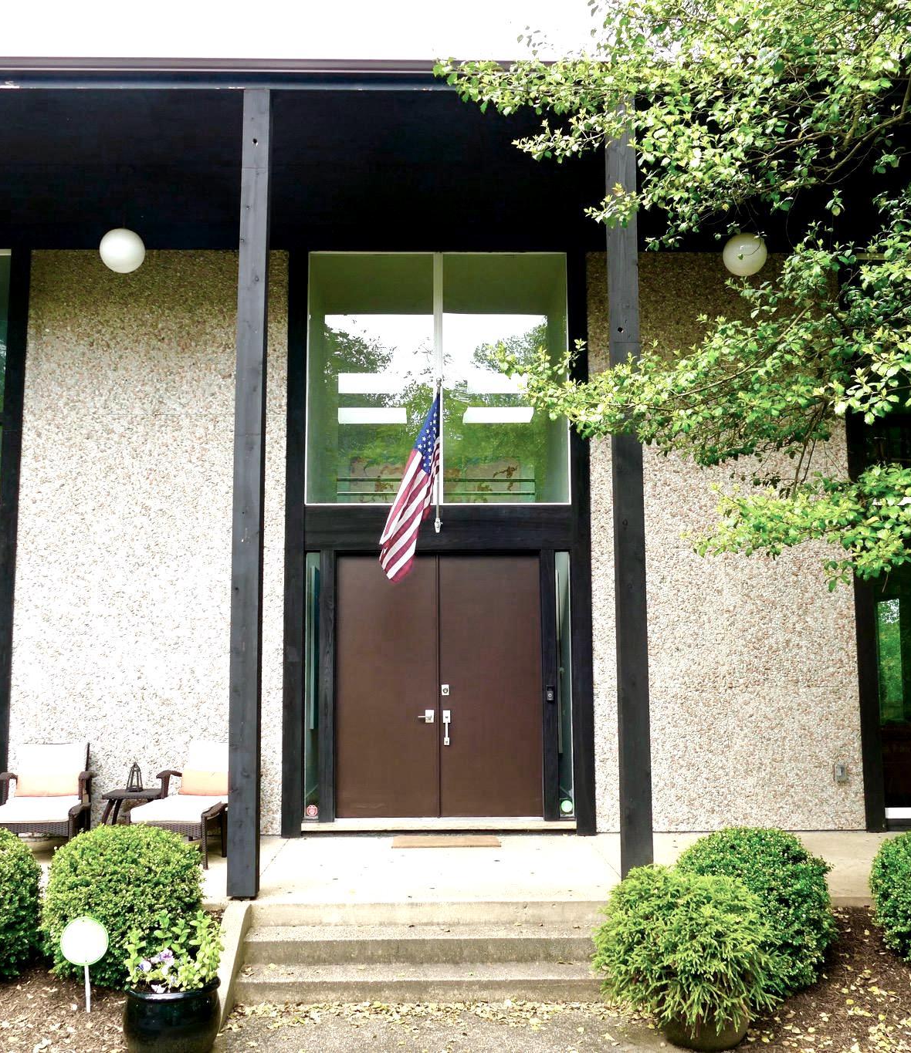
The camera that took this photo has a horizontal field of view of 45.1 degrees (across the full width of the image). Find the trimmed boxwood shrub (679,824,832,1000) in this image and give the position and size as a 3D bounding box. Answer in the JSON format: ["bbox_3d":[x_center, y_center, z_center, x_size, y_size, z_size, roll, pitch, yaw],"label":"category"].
[{"bbox_3d":[1.671,2.161,6.212,0.880,0.900,0.880,0,-7,-1],"label":"trimmed boxwood shrub"}]

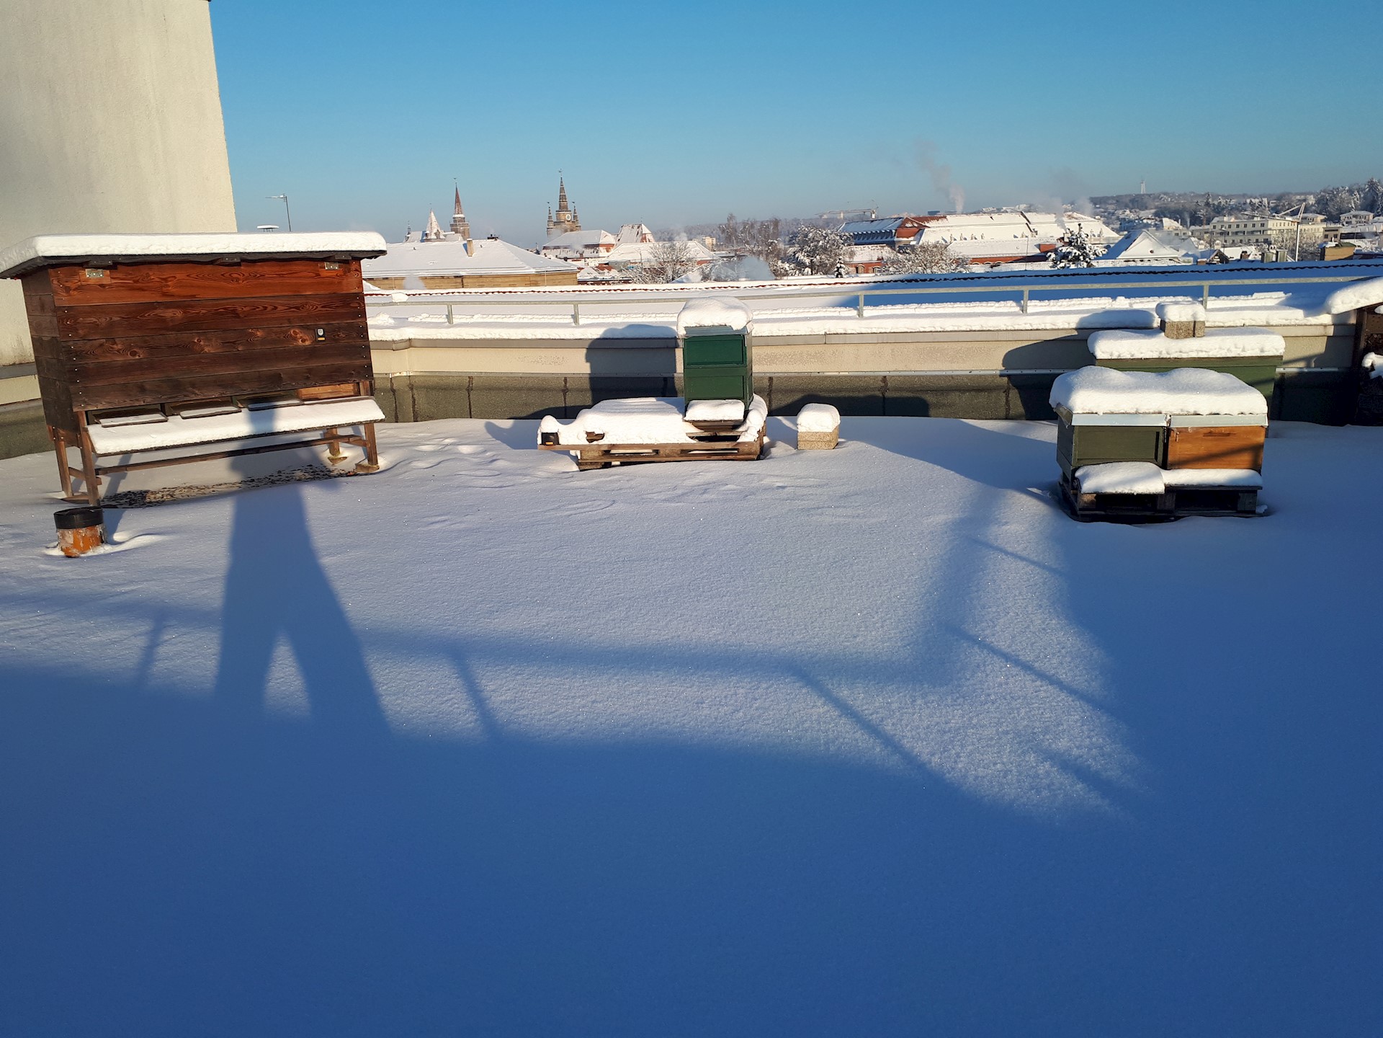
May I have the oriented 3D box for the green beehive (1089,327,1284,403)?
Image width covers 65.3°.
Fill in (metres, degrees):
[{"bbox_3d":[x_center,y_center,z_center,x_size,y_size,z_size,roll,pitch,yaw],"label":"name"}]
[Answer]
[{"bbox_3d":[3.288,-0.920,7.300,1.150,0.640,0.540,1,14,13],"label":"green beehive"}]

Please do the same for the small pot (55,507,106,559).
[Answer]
[{"bbox_3d":[-3.024,0.063,5.313,0.205,0.210,0.205,-10,15,-29],"label":"small pot"}]

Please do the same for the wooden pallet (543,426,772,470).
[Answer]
[{"bbox_3d":[-0.223,-0.553,7.418,1.430,0.250,0.820,-1,13,6],"label":"wooden pallet"}]

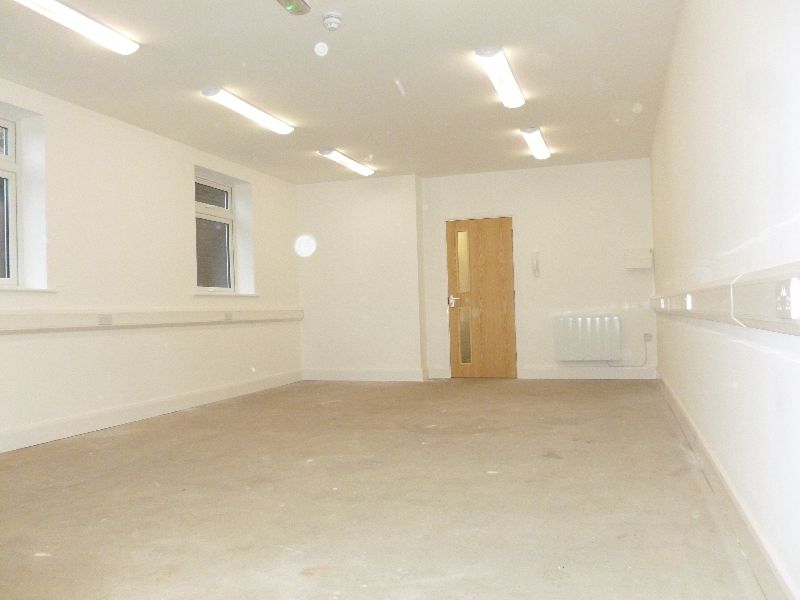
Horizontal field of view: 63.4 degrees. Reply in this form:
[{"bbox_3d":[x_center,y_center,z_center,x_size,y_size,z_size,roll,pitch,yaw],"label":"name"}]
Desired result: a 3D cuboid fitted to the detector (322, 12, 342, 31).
[{"bbox_3d":[-0.397,-1.633,3.810,0.116,0.066,0.116,-2,-1,0],"label":"detector"}]

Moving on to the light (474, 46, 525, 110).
[{"bbox_3d":[0.786,-1.649,4.915,0.190,0.065,1.194,-2,-1,18],"label":"light"}]

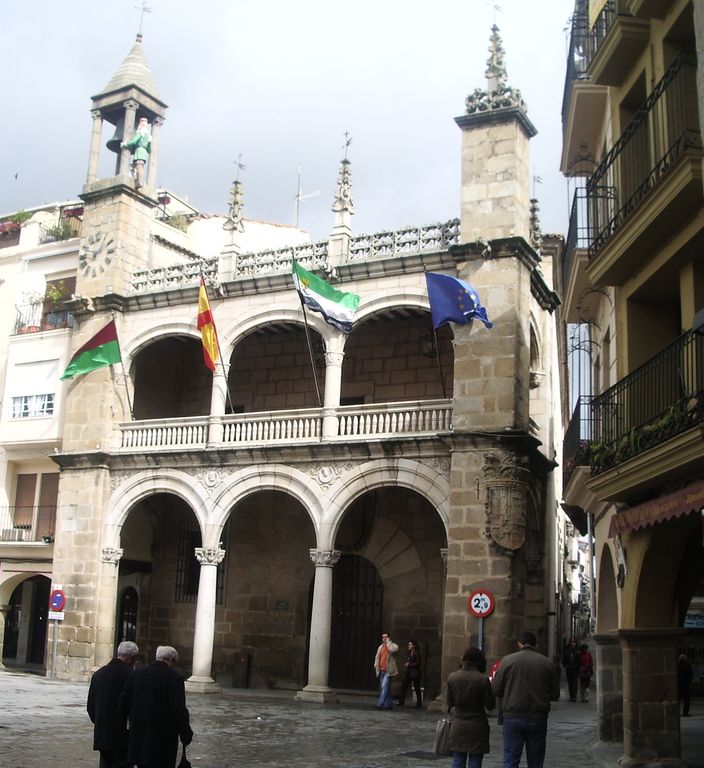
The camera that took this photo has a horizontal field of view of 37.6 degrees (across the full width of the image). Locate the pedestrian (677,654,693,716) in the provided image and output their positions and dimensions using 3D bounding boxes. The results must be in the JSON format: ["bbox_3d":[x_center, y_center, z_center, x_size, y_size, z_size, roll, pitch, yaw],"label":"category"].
[{"bbox_3d":[9.409,8.525,29.295,0.520,1.660,0.380,-2,-15,17],"label":"pedestrian"}]

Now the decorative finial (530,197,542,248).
[{"bbox_3d":[5.658,-4.948,31.738,0.450,1.780,0.450,-5,-16,29],"label":"decorative finial"}]

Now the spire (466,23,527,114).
[{"bbox_3d":[3.882,-8.360,27.722,1.380,2.650,1.050,-5,-15,29],"label":"spire"}]

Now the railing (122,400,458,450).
[{"bbox_3d":[-2.304,1.232,28.438,11.277,0.873,0.320,-5,-14,32],"label":"railing"}]

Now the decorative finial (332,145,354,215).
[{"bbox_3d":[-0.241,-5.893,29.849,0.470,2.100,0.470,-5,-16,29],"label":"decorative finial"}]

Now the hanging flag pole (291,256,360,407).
[{"bbox_3d":[-0.442,-1.458,26.876,1.826,4.143,0.600,-5,10,32],"label":"hanging flag pole"}]

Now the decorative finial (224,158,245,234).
[{"bbox_3d":[-3.467,-5.608,30.748,0.460,2.425,0.460,-5,-14,32],"label":"decorative finial"}]

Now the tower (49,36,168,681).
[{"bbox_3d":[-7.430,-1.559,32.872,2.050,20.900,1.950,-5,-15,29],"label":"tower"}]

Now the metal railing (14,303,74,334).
[{"bbox_3d":[-10.110,-2.100,34.241,2.550,1.000,0.700,-5,-16,29],"label":"metal railing"}]

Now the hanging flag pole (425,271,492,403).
[{"bbox_3d":[2.740,-1.241,25.202,1.550,3.000,1.200,-5,-15,29],"label":"hanging flag pole"}]

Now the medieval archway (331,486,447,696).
[{"bbox_3d":[0.926,5.153,26.044,3.250,5.350,0.600,-5,-16,29],"label":"medieval archway"}]

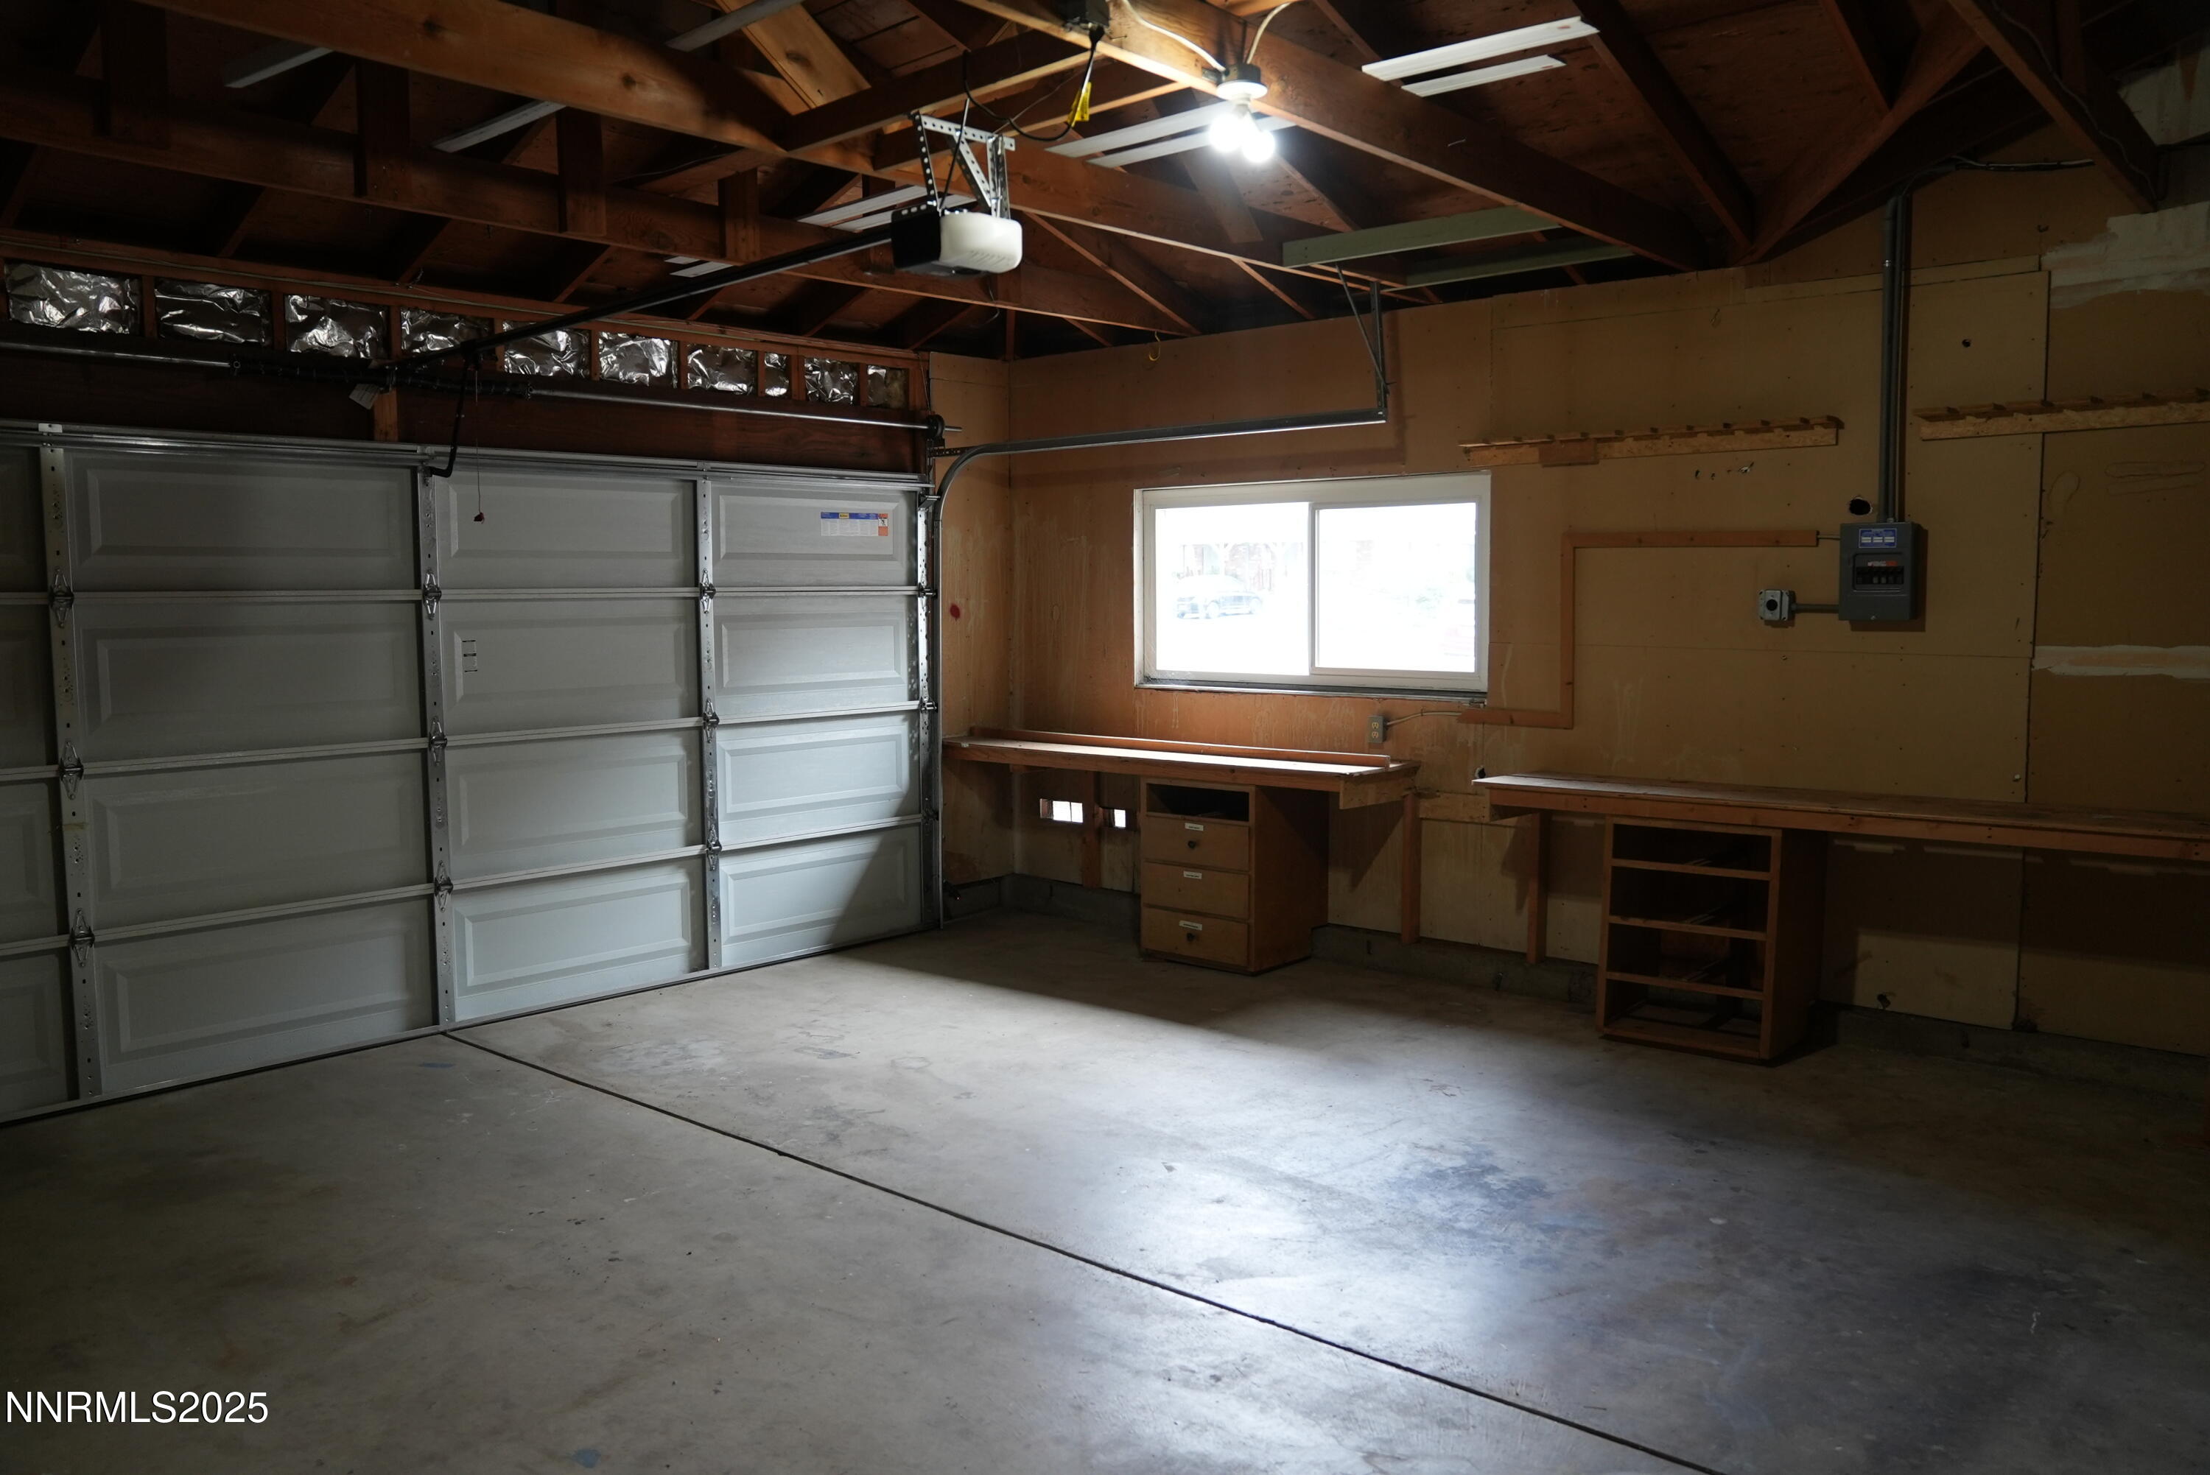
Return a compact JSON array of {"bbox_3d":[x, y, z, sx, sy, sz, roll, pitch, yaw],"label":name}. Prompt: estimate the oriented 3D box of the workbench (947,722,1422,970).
[{"bbox_3d":[0.239,0.490,7.124,2.263,0.943,0.598,4,7,40],"label":"workbench"}]

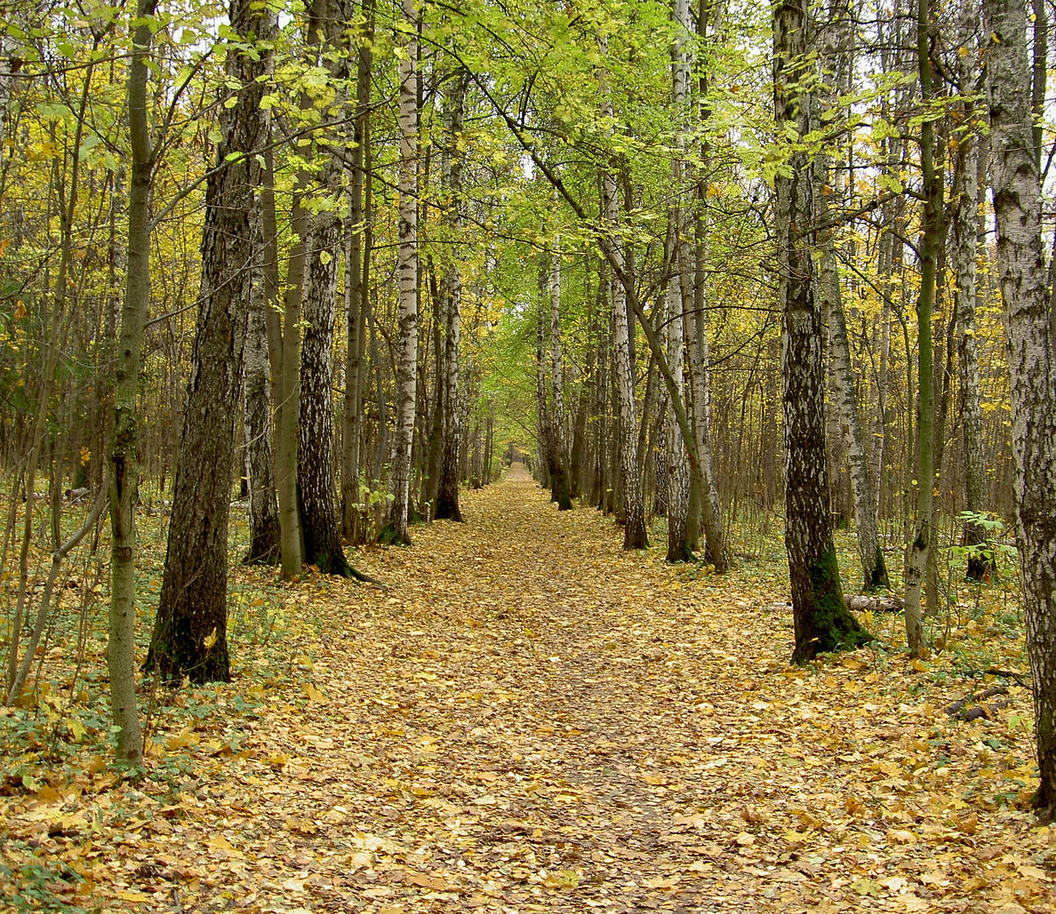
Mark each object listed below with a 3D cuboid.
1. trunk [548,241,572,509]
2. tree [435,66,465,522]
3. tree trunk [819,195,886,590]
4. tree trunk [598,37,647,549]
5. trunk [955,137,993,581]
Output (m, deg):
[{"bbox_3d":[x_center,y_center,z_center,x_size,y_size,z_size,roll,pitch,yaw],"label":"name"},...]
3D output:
[{"bbox_3d":[1.076,-2.721,47.000,0.550,9.060,0.550,-1,0,0],"label":"trunk"},{"bbox_3d":[-2.106,-4.447,37.500,0.600,12.400,0.600,0,0,0],"label":"tree"},{"bbox_3d":[4.114,-0.856,17.500,0.300,5.140,0.300,-7,0,0],"label":"tree trunk"},{"bbox_3d":[1.749,-3.119,26.000,0.420,9.700,0.420,-3,0,0],"label":"tree trunk"},{"bbox_3d":[6.238,-1.385,19.200,0.360,6.190,0.360,-1,0,0],"label":"trunk"}]

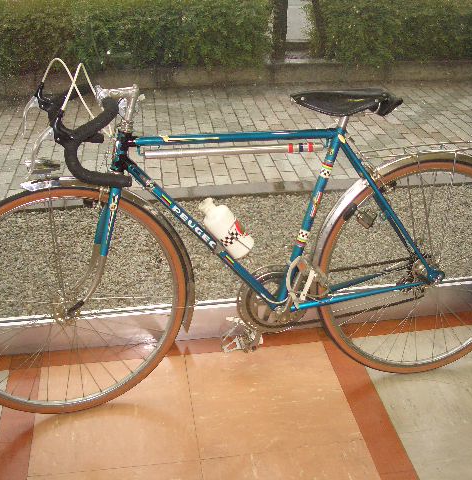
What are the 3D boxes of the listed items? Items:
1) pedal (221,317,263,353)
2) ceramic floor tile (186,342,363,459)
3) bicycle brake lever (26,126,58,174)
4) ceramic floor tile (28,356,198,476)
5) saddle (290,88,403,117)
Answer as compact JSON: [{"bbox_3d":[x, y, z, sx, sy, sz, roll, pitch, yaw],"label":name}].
[{"bbox_3d":[0.018,0.299,2.025,0.110,0.070,0.095,-5,18,-9],"label":"pedal"},{"bbox_3d":[0.097,0.467,1.952,0.452,0.008,0.450,-4,28,-8],"label":"ceramic floor tile"},{"bbox_3d":[-0.427,-0.192,1.417,0.038,0.120,0.022,18,11,-26],"label":"bicycle brake lever"},{"bbox_3d":[-0.351,0.498,1.893,0.452,0.008,0.450,-4,28,-8],"label":"ceramic floor tile"},{"bbox_3d":[0.295,-0.369,1.741,0.290,0.075,0.155,-5,18,-9],"label":"saddle"}]

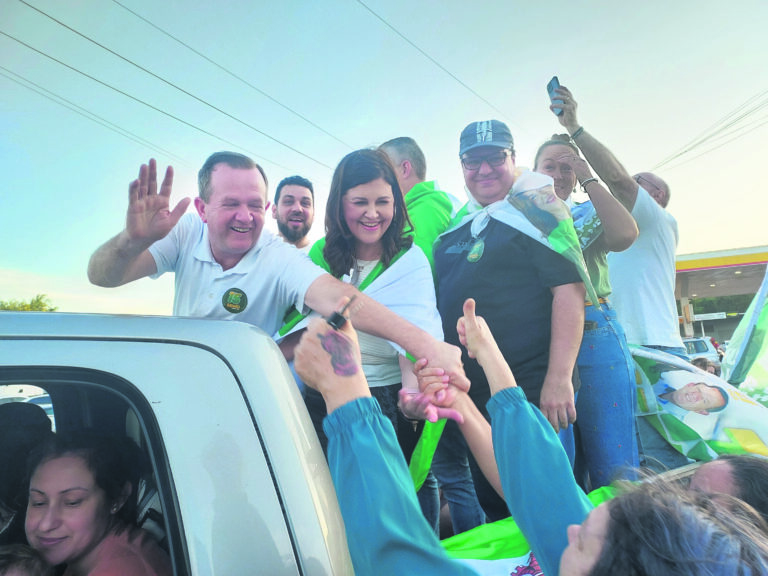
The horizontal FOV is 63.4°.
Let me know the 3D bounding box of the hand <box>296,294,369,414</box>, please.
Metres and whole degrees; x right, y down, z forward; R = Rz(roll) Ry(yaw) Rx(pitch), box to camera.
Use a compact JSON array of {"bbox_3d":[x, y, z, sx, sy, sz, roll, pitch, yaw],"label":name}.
[{"bbox_3d":[-0.071,0.092,0.860,0.105,0.155,0.085,-3,-9,-21],"label":"hand"}]

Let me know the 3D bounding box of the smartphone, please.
[{"bbox_3d":[0.687,-0.762,2.480,0.010,0.150,0.073,-10,-9,-17],"label":"smartphone"}]

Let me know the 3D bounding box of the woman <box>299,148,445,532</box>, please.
[{"bbox_3d":[0.000,0.390,1.760,0.500,1.600,0.380,-3,-4,-3],"label":"woman"}]

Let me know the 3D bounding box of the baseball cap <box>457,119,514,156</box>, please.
[{"bbox_3d":[0.323,-0.472,1.960,0.175,0.135,0.250,-5,1,10],"label":"baseball cap"}]

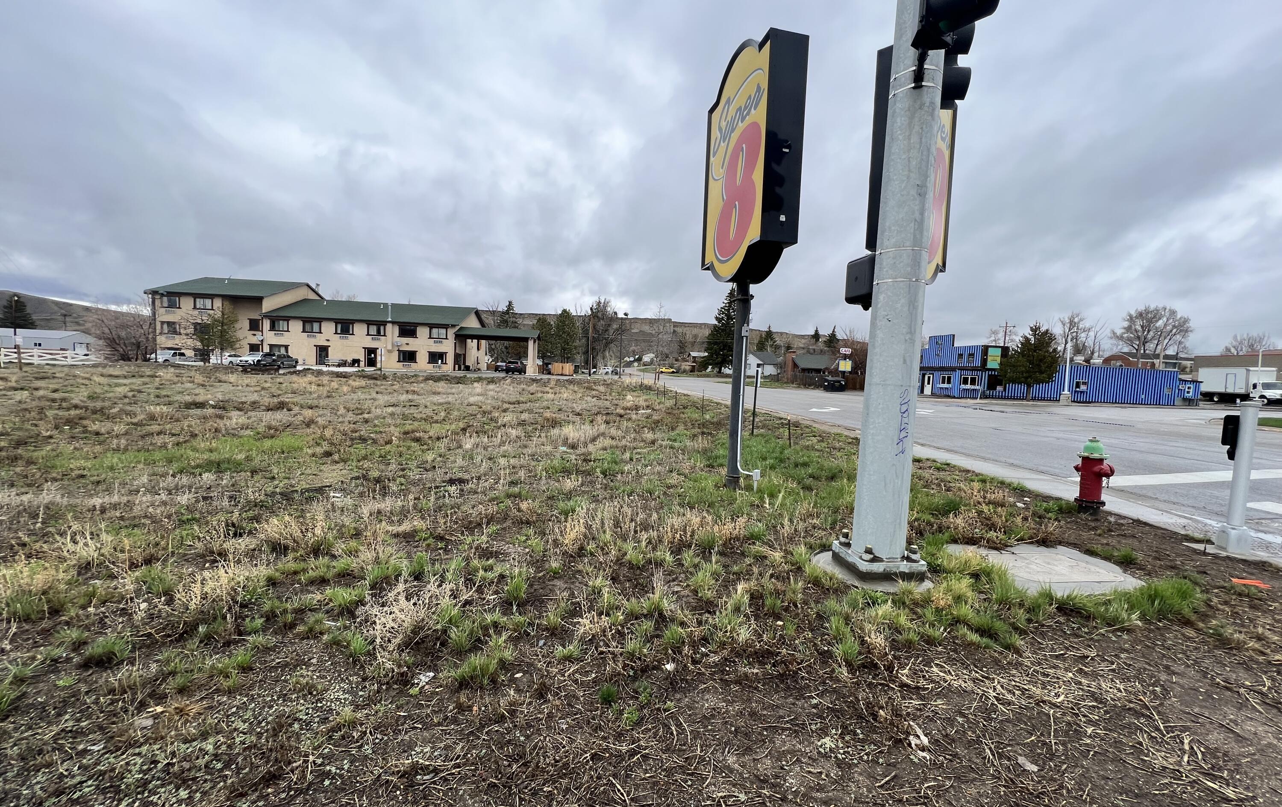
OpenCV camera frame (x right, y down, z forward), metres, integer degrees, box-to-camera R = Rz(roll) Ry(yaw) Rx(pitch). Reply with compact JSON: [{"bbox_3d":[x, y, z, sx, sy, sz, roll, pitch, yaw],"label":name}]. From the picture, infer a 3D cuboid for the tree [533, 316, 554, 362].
[{"bbox_3d":[-16.428,-9.787,80.335,3.800,9.582,3.800,2,4,-5],"label":"tree"}]

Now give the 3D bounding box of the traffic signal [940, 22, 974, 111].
[{"bbox_3d":[2.475,-2.930,3.865,0.420,1.060,0.360,2,4,-3],"label":"traffic signal"}]

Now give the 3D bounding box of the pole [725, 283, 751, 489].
[{"bbox_3d":[1.265,-0.230,6.158,0.180,2.640,0.180,2,4,-5],"label":"pole"}]

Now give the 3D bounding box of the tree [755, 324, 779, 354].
[{"bbox_3d":[32.022,-13.690,122.433,6.000,12.503,6.000,3,4,14],"label":"tree"}]

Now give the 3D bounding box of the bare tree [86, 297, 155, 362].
[{"bbox_3d":[-54.205,-7.604,50.241,5.200,6.967,5.200,6,5,43],"label":"bare tree"}]

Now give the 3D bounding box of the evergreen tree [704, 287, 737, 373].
[{"bbox_3d":[17.334,-14.832,98.619,7.600,17.890,7.600,3,4,10],"label":"evergreen tree"}]

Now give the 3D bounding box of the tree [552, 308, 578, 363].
[{"bbox_3d":[-12.879,-10.341,80.384,4.800,10.976,4.800,2,4,-5],"label":"tree"}]

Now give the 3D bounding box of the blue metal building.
[{"bbox_3d":[42.258,-3.441,50.339,22.500,6.100,10.600,2,4,-5],"label":"blue metal building"}]

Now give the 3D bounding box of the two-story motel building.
[{"bbox_3d":[-34.191,-9.965,63.502,43.280,10.900,16.800,2,4,-5],"label":"two-story motel building"}]

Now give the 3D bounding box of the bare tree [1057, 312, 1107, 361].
[{"bbox_3d":[66.228,-7.766,72.412,6.300,11.913,6.300,6,5,42],"label":"bare tree"}]

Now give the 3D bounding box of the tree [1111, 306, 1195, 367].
[{"bbox_3d":[89.971,-10.341,85.497,10.800,14.200,10.800,2,4,-5],"label":"tree"}]

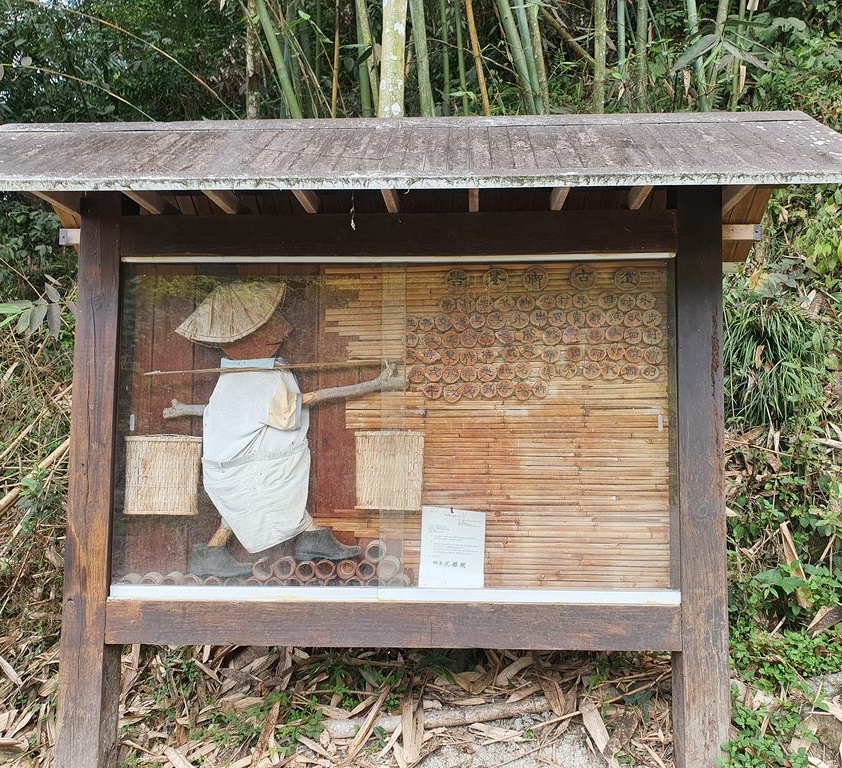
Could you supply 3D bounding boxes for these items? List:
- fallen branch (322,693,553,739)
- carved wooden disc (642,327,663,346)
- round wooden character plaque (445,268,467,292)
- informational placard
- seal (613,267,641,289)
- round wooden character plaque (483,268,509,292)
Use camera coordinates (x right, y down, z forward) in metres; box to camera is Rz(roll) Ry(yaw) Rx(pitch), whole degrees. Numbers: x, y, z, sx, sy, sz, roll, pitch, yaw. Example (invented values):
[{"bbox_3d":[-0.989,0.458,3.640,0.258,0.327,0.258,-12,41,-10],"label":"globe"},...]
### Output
[{"bbox_3d":[0.077,1.230,2.850,0.880,0.065,0.080,-1,-4,-12],"label":"fallen branch"},{"bbox_3d":[0.783,-0.162,2.598,0.066,0.063,0.016,0,-4,2],"label":"carved wooden disc"},{"bbox_3d":[0.123,-0.350,2.608,0.079,0.079,0.016,0,-4,3],"label":"round wooden character plaque"},{"bbox_3d":[0.101,0.543,2.516,0.212,0.275,0.012,0,-9,3],"label":"informational placard"},{"bbox_3d":[0.694,-0.354,2.579,0.092,0.074,0.016,0,-4,3],"label":"seal"},{"bbox_3d":[0.255,-0.351,2.601,0.088,0.077,0.016,0,-4,3],"label":"round wooden character plaque"}]

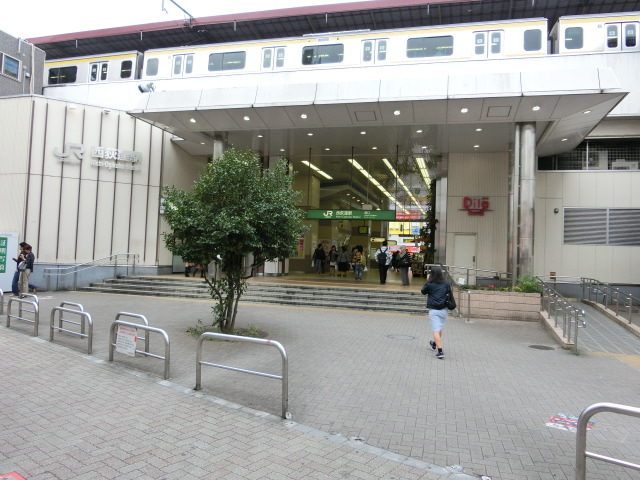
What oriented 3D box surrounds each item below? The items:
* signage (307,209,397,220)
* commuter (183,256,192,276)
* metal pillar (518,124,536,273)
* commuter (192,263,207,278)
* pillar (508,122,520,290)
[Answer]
[{"bbox_3d":[1.225,-0.967,17.808,3.520,0.400,0.180,2,-2,13],"label":"signage"},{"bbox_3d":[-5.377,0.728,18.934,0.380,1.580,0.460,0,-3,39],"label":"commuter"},{"bbox_3d":[6.406,-0.855,14.106,0.460,5.250,0.460,2,-2,13],"label":"metal pillar"},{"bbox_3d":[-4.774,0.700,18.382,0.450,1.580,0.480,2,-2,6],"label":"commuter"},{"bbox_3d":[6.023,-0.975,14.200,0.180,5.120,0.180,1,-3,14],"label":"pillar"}]

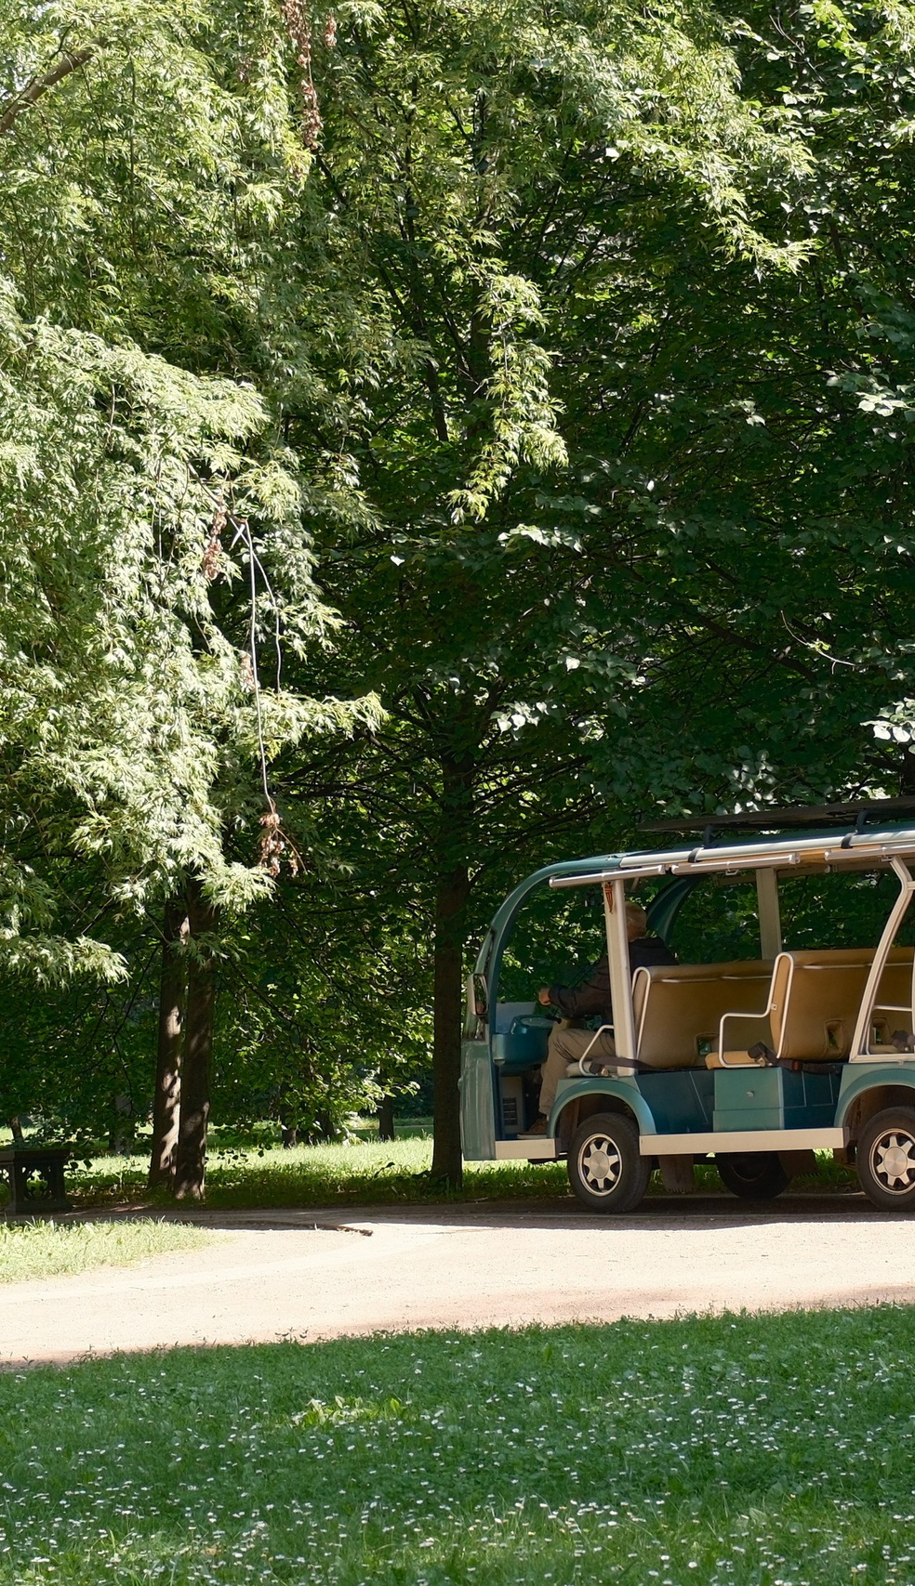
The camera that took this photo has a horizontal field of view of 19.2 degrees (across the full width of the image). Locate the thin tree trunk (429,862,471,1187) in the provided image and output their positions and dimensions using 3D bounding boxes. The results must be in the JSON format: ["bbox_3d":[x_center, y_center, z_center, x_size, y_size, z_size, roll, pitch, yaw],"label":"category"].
[{"bbox_3d":[-0.062,1.714,20.000,0.230,2.410,0.230,0,-6,0],"label":"thin tree trunk"}]

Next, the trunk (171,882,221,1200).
[{"bbox_3d":[-1.998,1.903,20.800,0.250,2.450,0.250,1,-6,0],"label":"trunk"}]

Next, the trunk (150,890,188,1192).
[{"bbox_3d":[-2.318,1.980,21.800,0.230,2.470,0.230,1,-6,0],"label":"trunk"}]

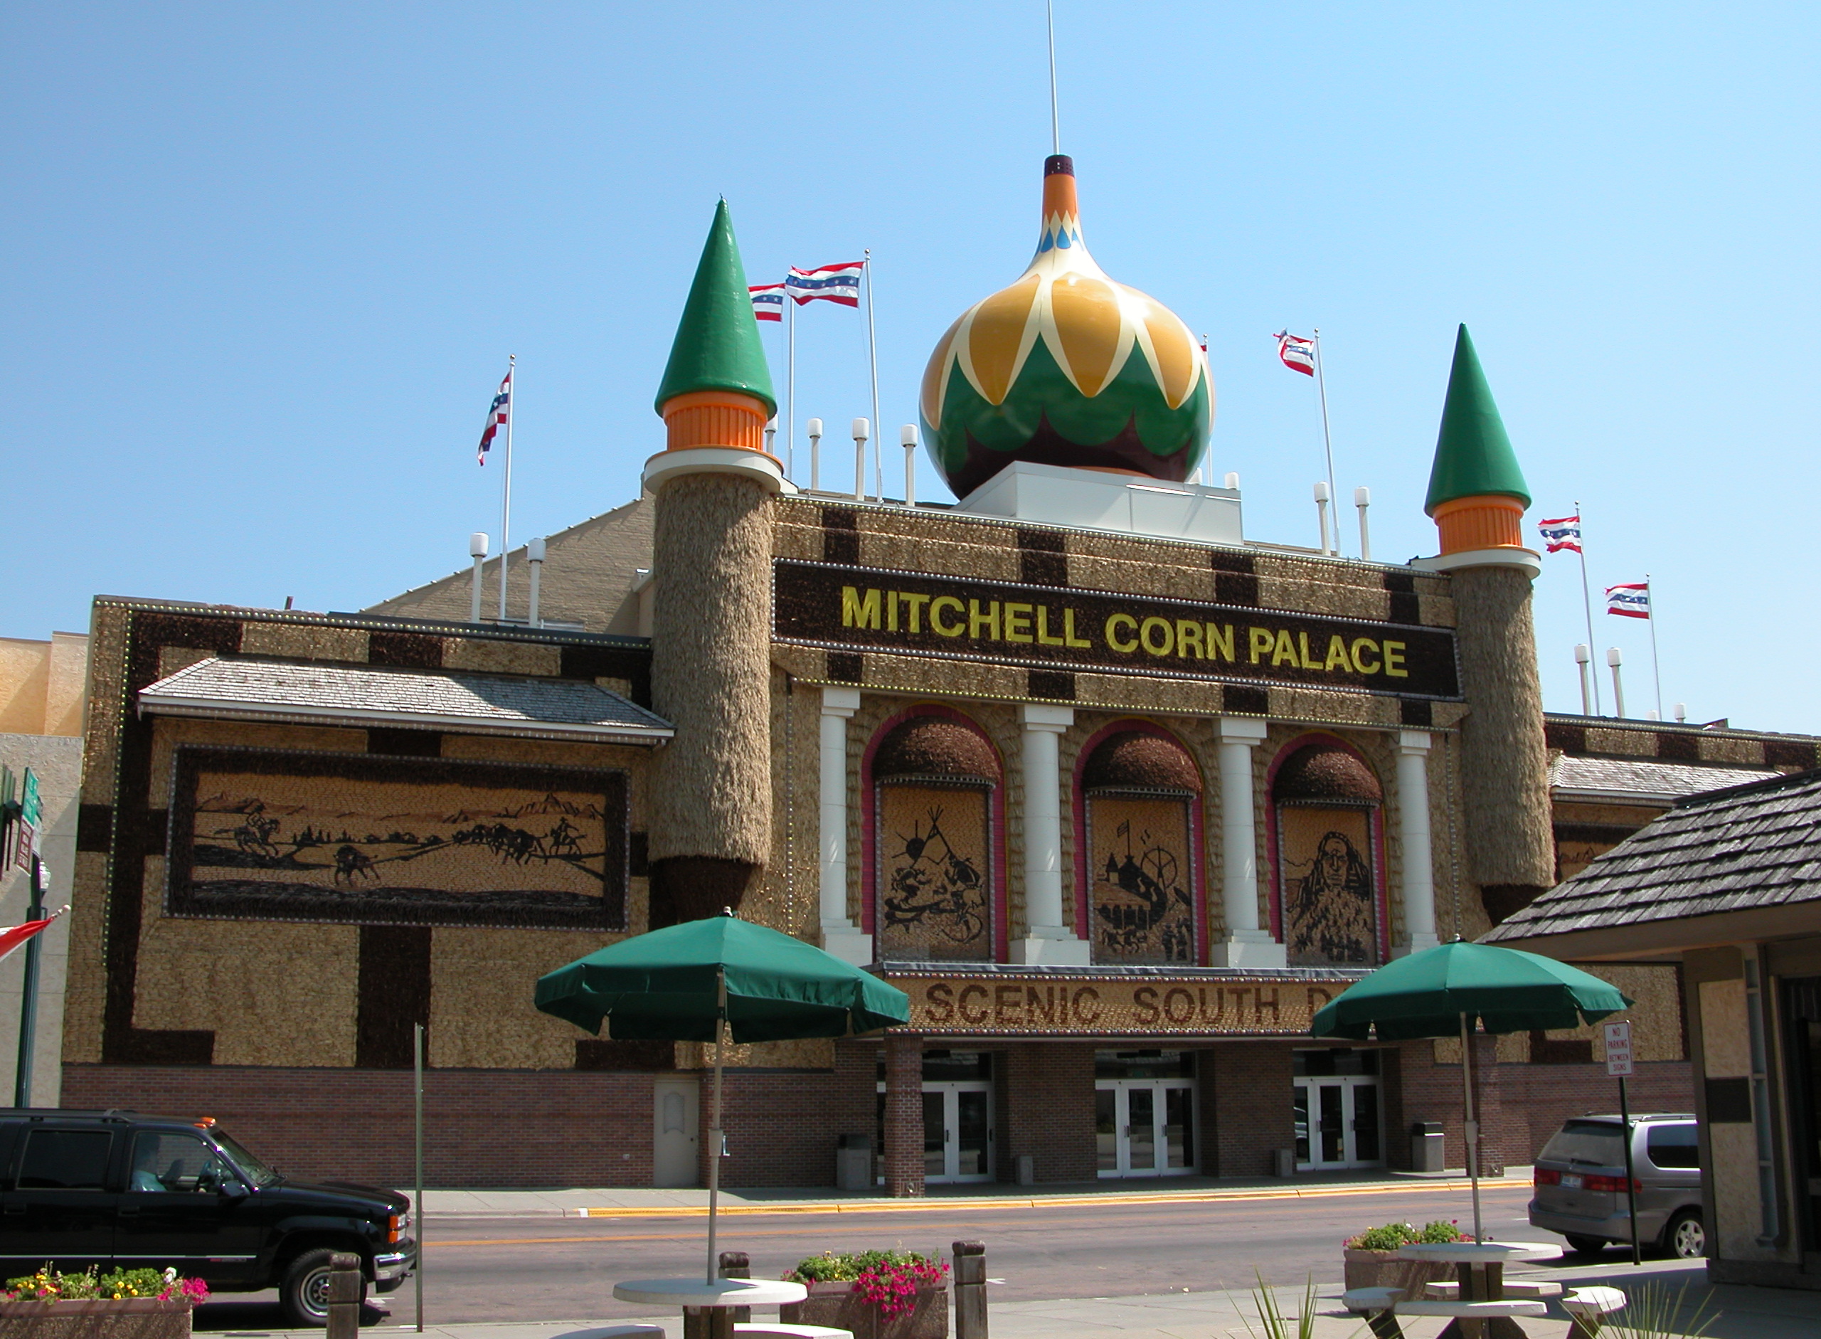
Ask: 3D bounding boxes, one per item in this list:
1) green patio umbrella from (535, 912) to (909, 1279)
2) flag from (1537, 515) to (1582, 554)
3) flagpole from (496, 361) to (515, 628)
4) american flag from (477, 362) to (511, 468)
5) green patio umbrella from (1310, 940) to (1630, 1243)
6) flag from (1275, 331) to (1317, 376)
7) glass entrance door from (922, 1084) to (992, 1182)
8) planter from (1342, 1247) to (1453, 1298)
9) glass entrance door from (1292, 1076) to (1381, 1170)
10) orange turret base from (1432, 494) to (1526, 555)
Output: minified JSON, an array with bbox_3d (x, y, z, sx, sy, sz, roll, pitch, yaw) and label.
[{"bbox_3d":[-1.159,2.636,11.188,2.200,2.325,2.200,7,-14,-21],"label":"green patio umbrella"},{"bbox_3d":[17.516,-3.645,49.659,1.380,1.050,0.280,5,-14,-21],"label":"flag"},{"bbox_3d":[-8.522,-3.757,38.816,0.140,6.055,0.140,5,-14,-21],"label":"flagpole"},{"bbox_3d":[-9.270,-5.589,41.117,0.750,2.250,0.500,2,-13,-8],"label":"american flag"},{"bbox_3d":[3.977,3.063,13.129,2.200,2.250,2.200,5,-14,-21],"label":"green patio umbrella"},{"bbox_3d":[10.395,-8.481,49.551,1.150,1.200,0.450,-1,-13,0],"label":"flag"},{"bbox_3d":[0.880,9.694,38.605,1.850,2.120,0.140,5,-14,-21],"label":"glass entrance door"},{"bbox_3d":[4.272,5.126,15.619,1.150,0.500,1.100,5,-14,-21],"label":"planter"},{"bbox_3d":[10.121,10.849,44.062,2.750,2.200,0.150,5,-14,-20],"label":"glass entrance door"},{"bbox_3d":[14.475,-3.696,46.892,2.220,1.380,2.220,-1,-13,0],"label":"orange turret base"}]

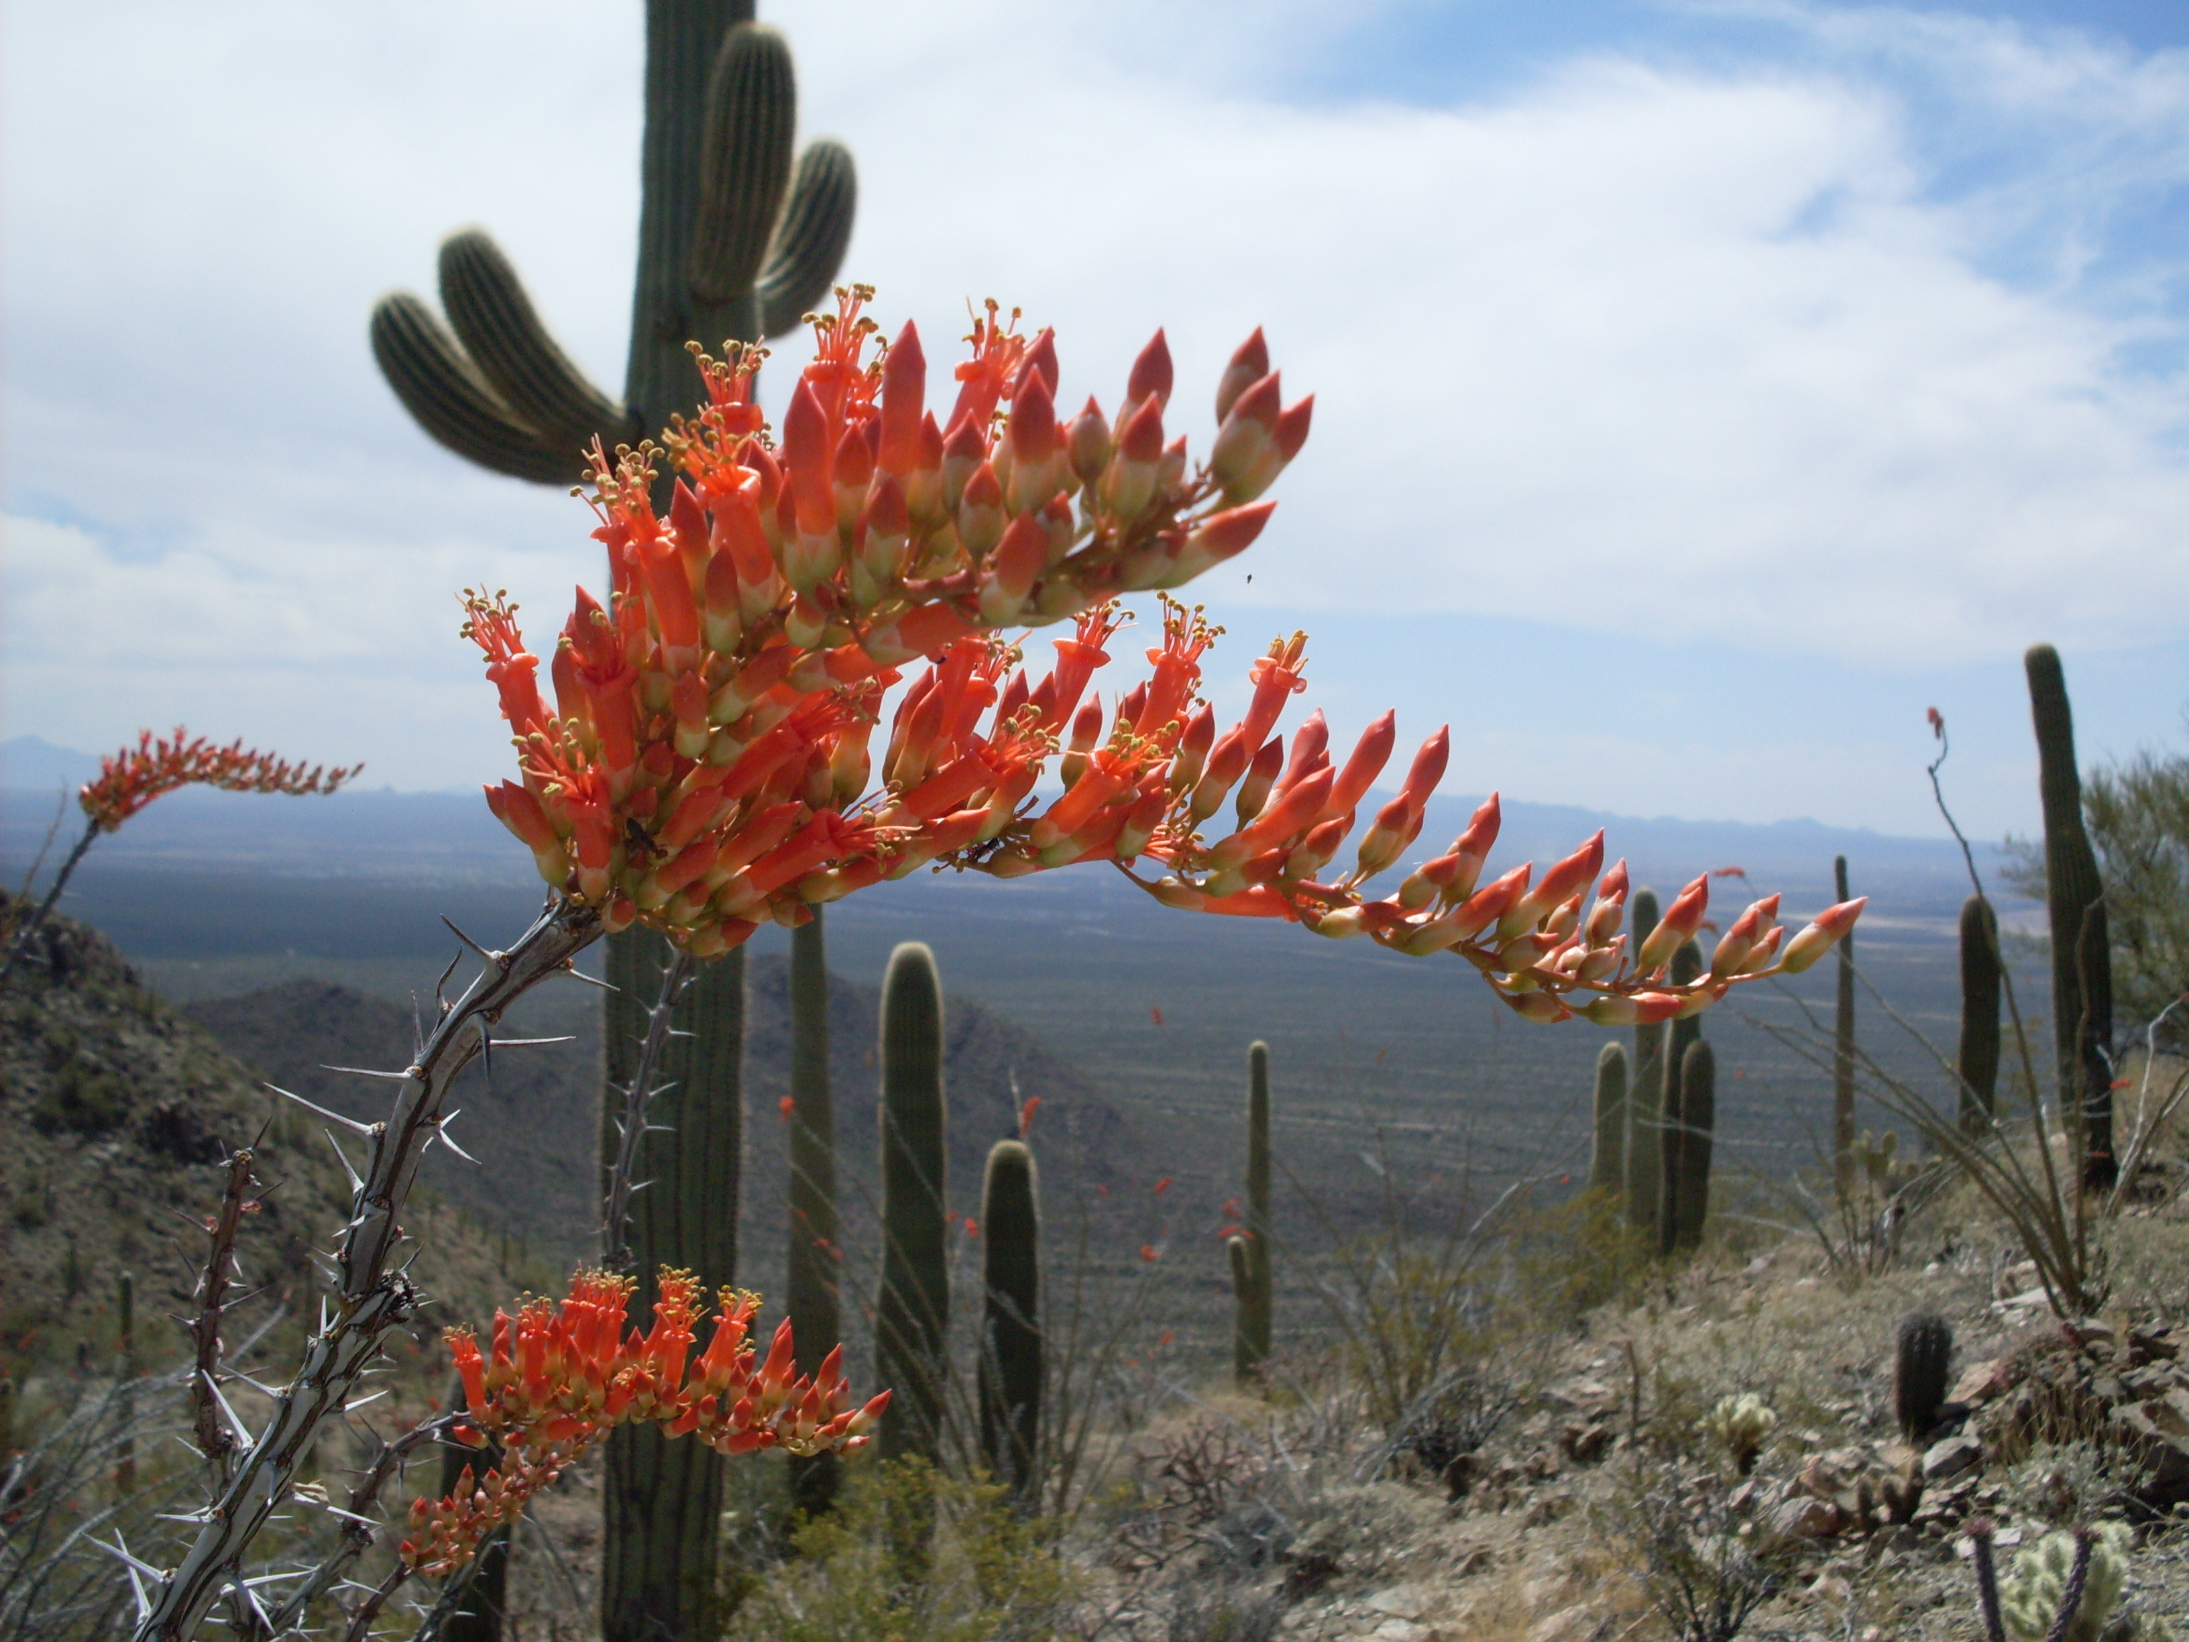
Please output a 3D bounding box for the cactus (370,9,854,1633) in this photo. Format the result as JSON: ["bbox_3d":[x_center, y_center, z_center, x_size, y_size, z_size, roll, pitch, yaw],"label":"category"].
[{"bbox_3d":[-1.686,-0.386,8.400,1.692,6.516,1.250,1,1,0],"label":"cactus"}]

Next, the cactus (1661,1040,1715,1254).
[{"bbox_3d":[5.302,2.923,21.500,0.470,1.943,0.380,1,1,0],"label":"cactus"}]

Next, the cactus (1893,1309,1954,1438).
[{"bbox_3d":[3.655,2.444,10.600,0.260,0.581,0.260,1,1,0],"label":"cactus"}]

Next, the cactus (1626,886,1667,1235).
[{"bbox_3d":[5.042,2.231,22.000,0.340,3.257,0.340,1,1,0],"label":"cactus"}]

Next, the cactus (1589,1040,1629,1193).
[{"bbox_3d":[4.820,2.834,22.500,0.340,1.521,0.320,1,1,0],"label":"cactus"}]

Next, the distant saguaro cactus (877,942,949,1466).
[{"bbox_3d":[-0.951,2.049,12.600,0.370,2.834,0.370,1,1,0],"label":"distant saguaro cactus"}]

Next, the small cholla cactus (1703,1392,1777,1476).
[{"bbox_3d":[2.579,2.456,9.600,0.310,0.342,0.300,1,1,0],"label":"small cholla cactus"}]

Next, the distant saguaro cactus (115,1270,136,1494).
[{"bbox_3d":[-15.321,8.871,38.000,0.310,3.543,0.310,1,1,0],"label":"distant saguaro cactus"}]

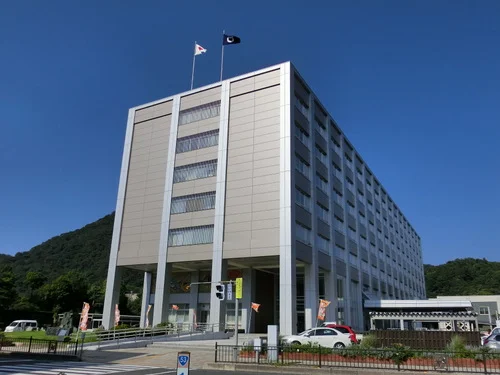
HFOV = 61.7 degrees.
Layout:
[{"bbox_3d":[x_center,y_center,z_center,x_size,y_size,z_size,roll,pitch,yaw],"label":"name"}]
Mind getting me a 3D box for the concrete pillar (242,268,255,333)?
[{"bbox_3d":[-0.237,12.826,48.031,1.140,7.120,1.200,-9,-21,27],"label":"concrete pillar"}]

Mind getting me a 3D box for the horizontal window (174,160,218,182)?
[{"bbox_3d":[-6.136,-1.773,47.139,5.912,1.982,0.250,-9,-21,27],"label":"horizontal window"}]

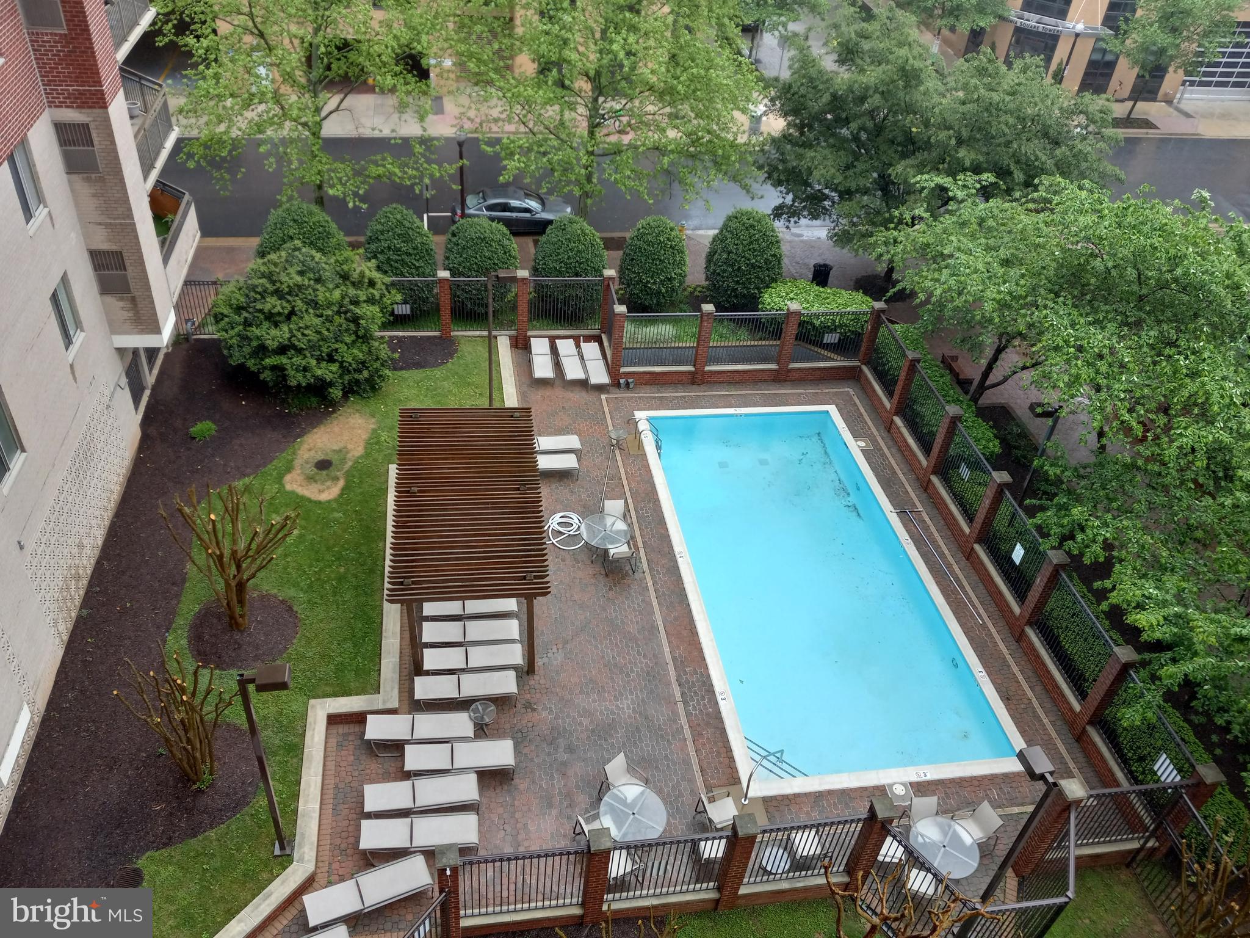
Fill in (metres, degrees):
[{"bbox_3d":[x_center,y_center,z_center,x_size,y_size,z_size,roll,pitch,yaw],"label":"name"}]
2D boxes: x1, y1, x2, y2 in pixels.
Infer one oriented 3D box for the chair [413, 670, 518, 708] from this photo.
[{"bbox_3d":[-3.209,4.528,19.776,2.050,0.400,0.630,-2,39,-9],"label":"chair"}]

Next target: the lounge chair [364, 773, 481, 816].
[{"bbox_3d":[-3.697,6.036,17.808,2.050,0.400,0.630,-2,39,-10],"label":"lounge chair"}]

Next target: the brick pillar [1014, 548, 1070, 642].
[{"bbox_3d":[9.201,2.856,21.659,0.360,2.500,0.360,-2,39,-10],"label":"brick pillar"}]

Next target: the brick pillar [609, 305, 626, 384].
[{"bbox_3d":[-0.227,-3.620,28.677,0.350,2.500,0.350,-2,39,-10],"label":"brick pillar"}]

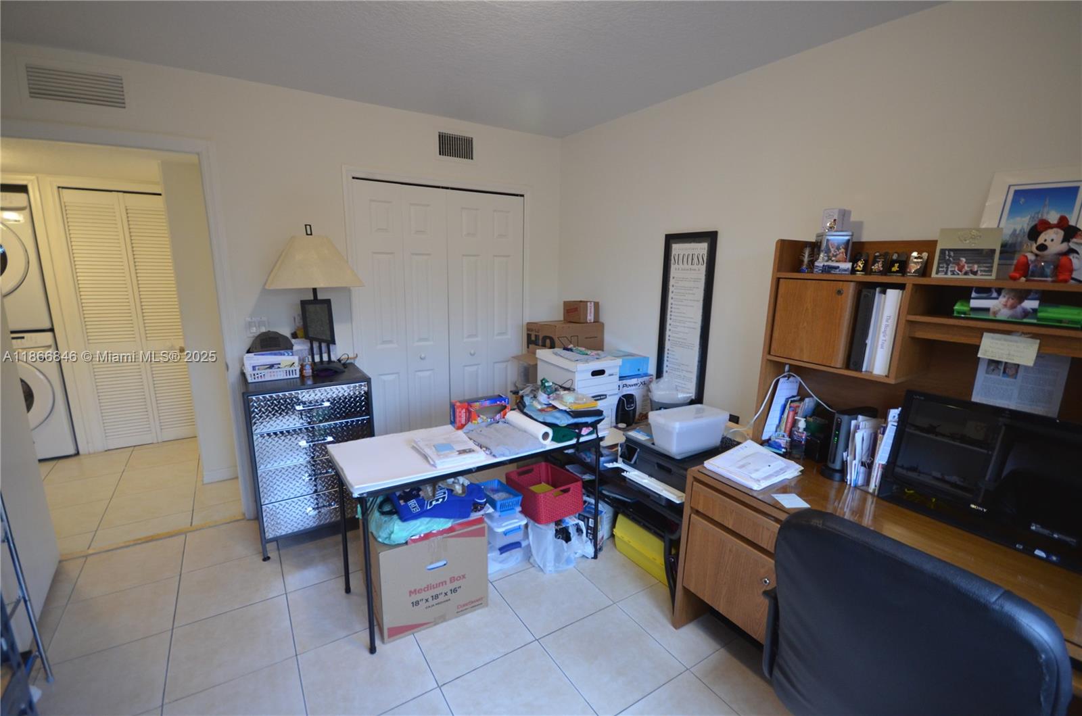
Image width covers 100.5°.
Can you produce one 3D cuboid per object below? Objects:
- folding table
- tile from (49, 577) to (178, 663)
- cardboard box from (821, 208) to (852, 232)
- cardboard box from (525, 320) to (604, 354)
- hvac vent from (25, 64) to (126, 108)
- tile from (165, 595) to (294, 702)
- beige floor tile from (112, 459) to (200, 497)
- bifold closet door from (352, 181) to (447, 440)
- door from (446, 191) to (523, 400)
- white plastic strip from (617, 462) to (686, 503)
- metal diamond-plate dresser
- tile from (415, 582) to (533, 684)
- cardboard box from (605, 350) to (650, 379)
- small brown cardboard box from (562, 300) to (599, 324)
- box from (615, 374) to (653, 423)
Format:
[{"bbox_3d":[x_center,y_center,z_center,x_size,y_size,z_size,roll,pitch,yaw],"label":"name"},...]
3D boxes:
[{"bbox_3d":[-0.326,0.740,2.237,1.215,0.725,0.490,-6,14,-32],"label":"folding table"},{"bbox_3d":[-1.848,1.137,1.980,0.410,0.010,0.405,-7,15,-32],"label":"tile"},{"bbox_3d":[1.105,-0.508,1.683,0.080,0.090,0.057,-6,13,-32],"label":"cardboard box"},{"bbox_3d":[0.168,-0.084,3.156,0.420,0.320,0.330,-8,15,-36],"label":"cardboard box"},{"bbox_3d":[-2.084,-1.220,2.023,0.312,0.132,0.025,-7,15,-32],"label":"hvac vent"},{"bbox_3d":[-1.271,1.170,1.857,0.420,0.010,0.405,-7,14,-34],"label":"tile"},{"bbox_3d":[-2.741,0.861,3.230,0.435,0.012,0.435,-6,13,-34],"label":"beige floor tile"},{"bbox_3d":[-0.930,-0.122,3.125,0.610,2.010,0.035,-6,14,-32],"label":"bifold closet door"},{"bbox_3d":[-0.408,-0.171,3.408,0.605,2.030,0.035,-6,13,-32],"label":"door"},{"bbox_3d":[0.505,0.582,2.152,0.075,0.035,0.440,-6,14,-32],"label":"white plastic strip"},{"bbox_3d":[-1.320,0.546,2.601,0.600,0.910,0.430,-7,15,-33],"label":"metal diamond-plate dresser"},{"bbox_3d":[-0.310,1.174,1.955,0.430,0.012,0.430,-6,13,-33],"label":"tile"},{"bbox_3d":[0.475,0.033,2.766,0.265,0.105,0.265,-6,13,-32],"label":"cardboard box"},{"bbox_3d":[0.292,-0.343,3.248,0.170,0.155,0.190,-6,14,-32],"label":"small brown cardboard box"},{"bbox_3d":[0.495,0.262,2.867,0.290,0.340,0.290,-7,15,-33],"label":"box"}]

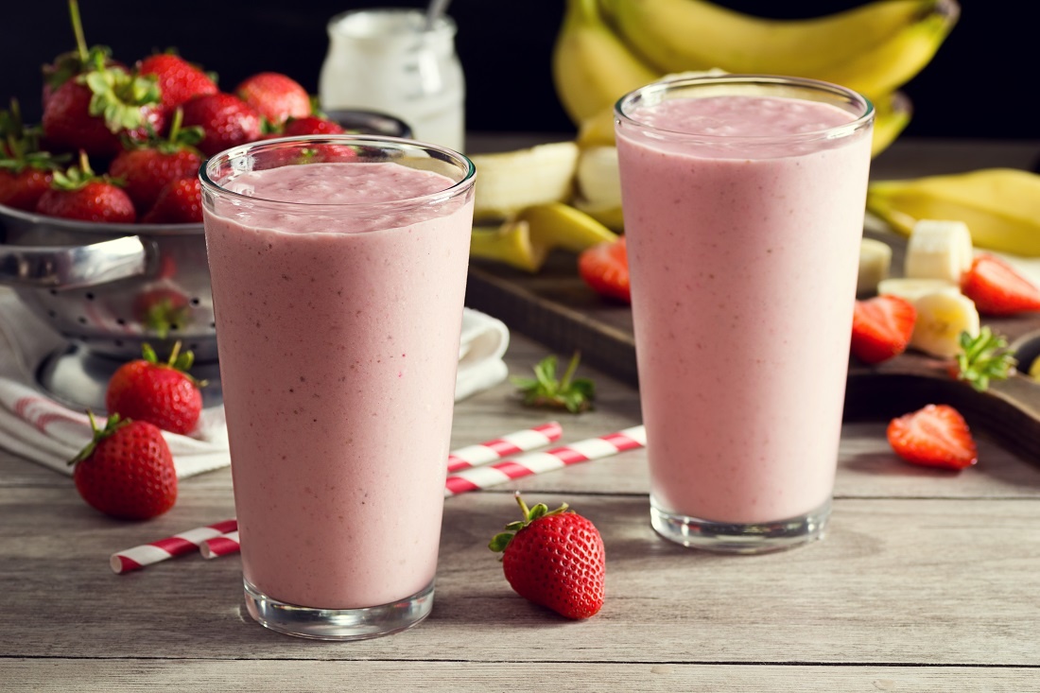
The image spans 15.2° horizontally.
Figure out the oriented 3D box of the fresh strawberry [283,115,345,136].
[{"bbox_3d":[-0.078,-0.080,1.503,0.032,0.032,0.032,0,18,0],"label":"fresh strawberry"}]

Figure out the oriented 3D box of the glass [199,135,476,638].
[{"bbox_3d":[-0.059,0.015,1.273,0.088,0.150,0.088,0,18,0],"label":"glass"}]

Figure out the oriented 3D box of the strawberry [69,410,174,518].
[{"bbox_3d":[-0.140,0.043,1.373,0.039,0.036,0.036,55,12,17],"label":"strawberry"}]

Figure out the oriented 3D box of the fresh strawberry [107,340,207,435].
[{"bbox_3d":[-0.135,0.017,1.445,0.035,0.035,0.037,16,61,-5],"label":"fresh strawberry"}]

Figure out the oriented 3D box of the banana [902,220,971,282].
[{"bbox_3d":[0.168,-0.038,1.573,0.027,0.026,0.027,0,18,0],"label":"banana"}]

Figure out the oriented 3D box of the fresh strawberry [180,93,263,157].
[{"bbox_3d":[-0.114,-0.084,1.485,0.034,0.033,0.033,0,18,0],"label":"fresh strawberry"}]

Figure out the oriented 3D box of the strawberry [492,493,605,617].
[{"bbox_3d":[0.010,0.071,1.289,0.041,0.035,0.035,51,13,16],"label":"strawberry"}]

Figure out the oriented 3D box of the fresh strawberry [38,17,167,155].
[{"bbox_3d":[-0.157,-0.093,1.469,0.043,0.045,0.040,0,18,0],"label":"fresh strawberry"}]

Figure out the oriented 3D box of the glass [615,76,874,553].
[{"bbox_3d":[0.077,-0.009,1.350,0.088,0.150,0.088,0,18,0],"label":"glass"}]

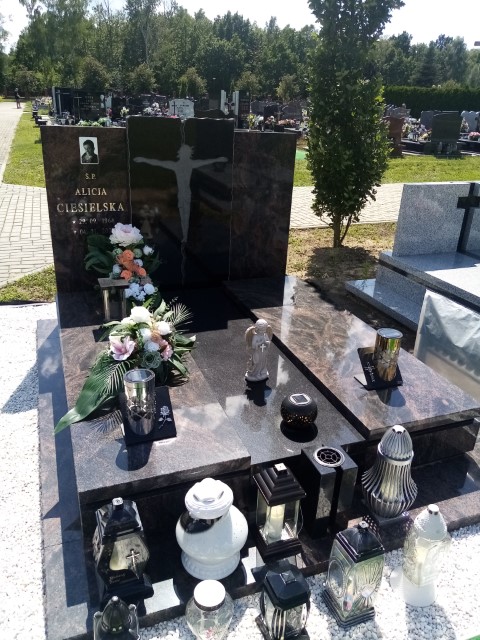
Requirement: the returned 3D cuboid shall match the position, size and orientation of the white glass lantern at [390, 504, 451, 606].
[{"bbox_3d":[0.592,0.746,1.525,0.138,0.381,0.138,-7,26,-21],"label":"white glass lantern"}]

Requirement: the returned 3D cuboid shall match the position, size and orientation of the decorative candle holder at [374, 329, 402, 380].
[{"bbox_3d":[0.616,0.146,2.000,0.108,0.196,0.108,-7,26,-21],"label":"decorative candle holder"}]

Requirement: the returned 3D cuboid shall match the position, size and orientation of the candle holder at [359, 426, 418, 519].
[{"bbox_3d":[0.532,0.516,1.652,0.203,0.351,0.203,-7,26,-21],"label":"candle holder"}]

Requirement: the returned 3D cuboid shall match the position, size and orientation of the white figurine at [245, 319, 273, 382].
[{"bbox_3d":[0.084,0.124,2.050,0.118,0.266,0.085,-3,25,-14],"label":"white figurine"}]

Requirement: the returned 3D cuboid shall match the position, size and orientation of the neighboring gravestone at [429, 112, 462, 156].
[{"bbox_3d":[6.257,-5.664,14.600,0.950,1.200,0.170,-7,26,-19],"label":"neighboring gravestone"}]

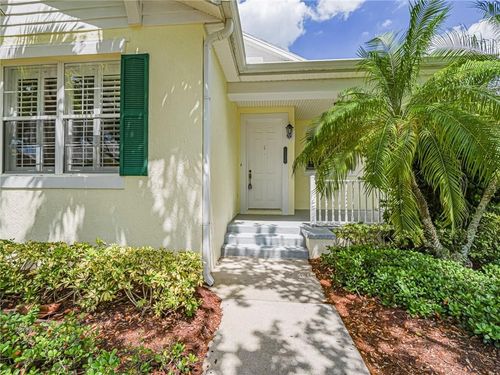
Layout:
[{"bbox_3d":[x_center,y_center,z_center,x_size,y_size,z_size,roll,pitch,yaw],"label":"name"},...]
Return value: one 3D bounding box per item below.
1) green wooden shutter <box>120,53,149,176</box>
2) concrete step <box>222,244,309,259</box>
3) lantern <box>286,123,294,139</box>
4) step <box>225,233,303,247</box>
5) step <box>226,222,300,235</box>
[{"bbox_3d":[-1.478,-0.923,2.938,0.373,1.553,0.035,0,0,5],"label":"green wooden shutter"},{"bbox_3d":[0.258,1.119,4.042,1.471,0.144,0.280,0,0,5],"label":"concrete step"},{"bbox_3d":[1.065,-1.505,6.173,0.210,0.440,0.250,0,0,5],"label":"lantern"},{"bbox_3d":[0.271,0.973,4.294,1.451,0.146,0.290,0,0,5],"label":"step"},{"bbox_3d":[0.283,0.829,4.589,1.421,0.141,0.330,0,0,5],"label":"step"}]

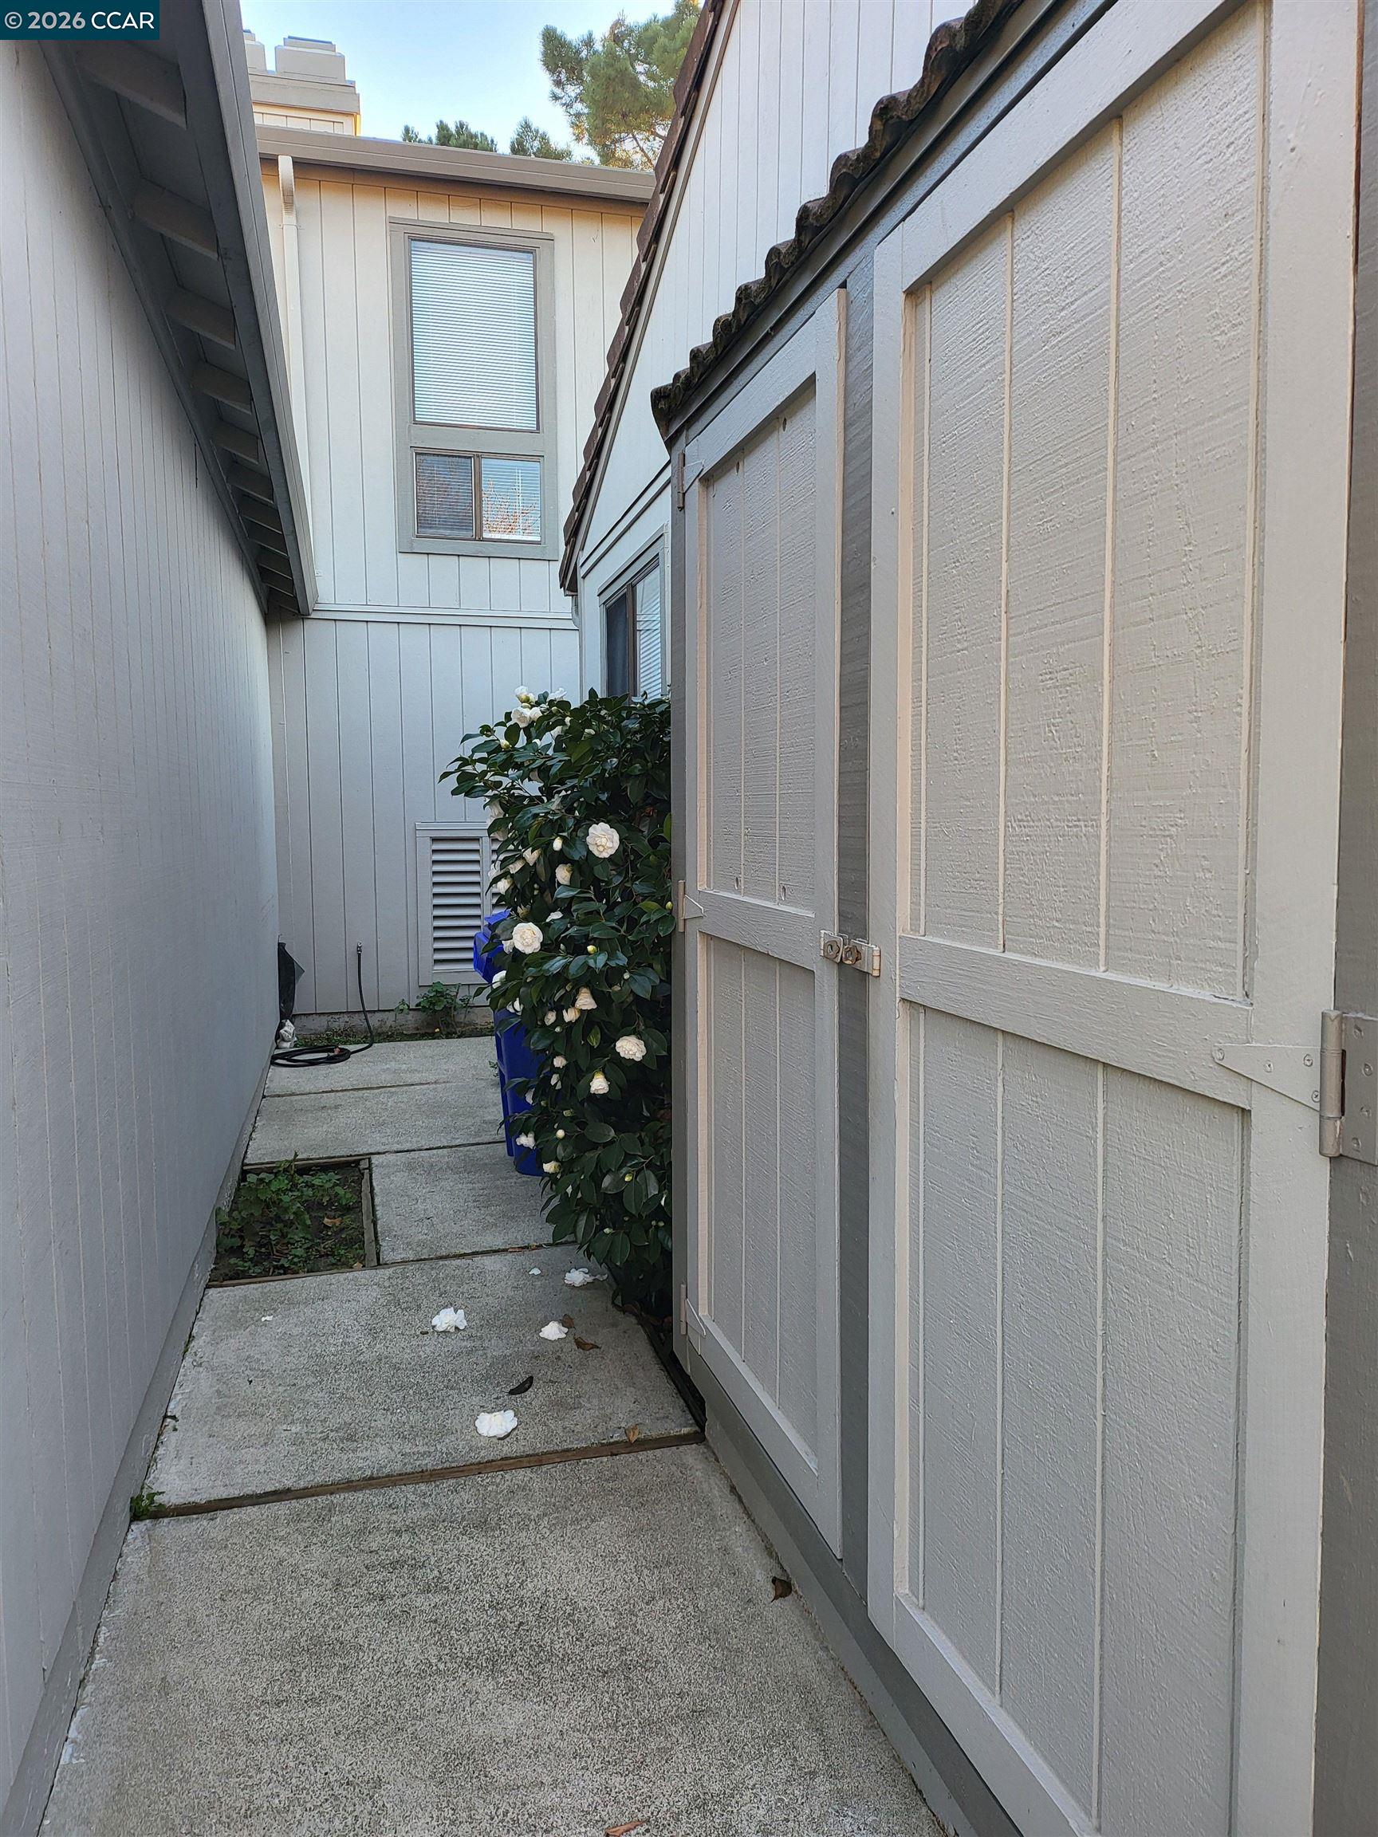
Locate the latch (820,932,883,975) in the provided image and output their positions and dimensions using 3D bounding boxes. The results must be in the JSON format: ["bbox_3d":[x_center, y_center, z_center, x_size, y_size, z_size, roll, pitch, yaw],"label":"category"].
[{"bbox_3d":[0.230,0.048,1.856,0.030,0.041,0.185,-2,5,-15],"label":"latch"}]

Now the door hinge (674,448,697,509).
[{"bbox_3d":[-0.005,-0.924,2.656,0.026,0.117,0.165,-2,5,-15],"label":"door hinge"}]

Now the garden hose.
[{"bbox_3d":[-2.240,0.509,7.771,0.585,0.570,1.190,-2,5,-15],"label":"garden hose"}]

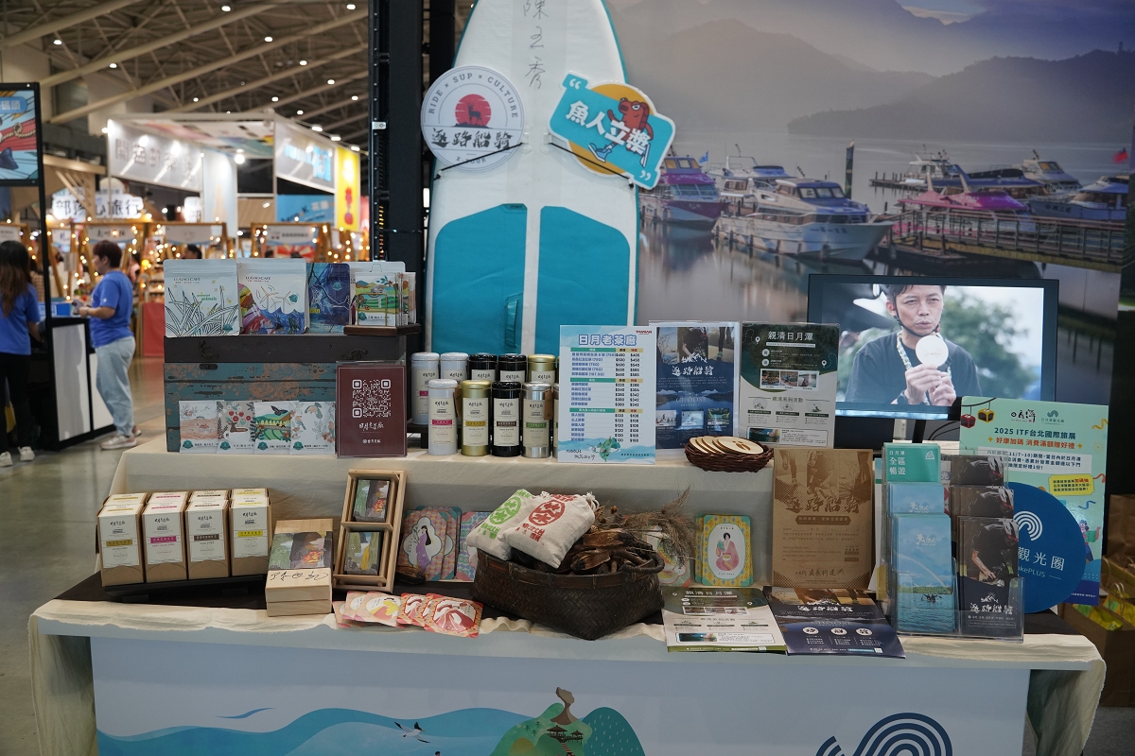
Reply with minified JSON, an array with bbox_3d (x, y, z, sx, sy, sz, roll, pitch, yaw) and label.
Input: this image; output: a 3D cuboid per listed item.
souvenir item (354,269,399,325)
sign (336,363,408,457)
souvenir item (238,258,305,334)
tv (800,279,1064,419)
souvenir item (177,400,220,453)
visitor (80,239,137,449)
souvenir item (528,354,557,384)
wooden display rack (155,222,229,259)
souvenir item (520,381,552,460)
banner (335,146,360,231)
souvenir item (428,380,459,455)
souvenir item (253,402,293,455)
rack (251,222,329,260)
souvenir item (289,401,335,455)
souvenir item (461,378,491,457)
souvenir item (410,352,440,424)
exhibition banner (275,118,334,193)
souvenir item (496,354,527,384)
[{"bbox_3d":[-0.430,-0.176,1.985,0.102,0.122,0.018,2,5,14],"label":"souvenir item"},{"bbox_3d":[-0.430,0.072,1.981,0.153,0.207,0.065,1,7,3],"label":"sign"},{"bbox_3d":[-0.664,-0.188,2.021,0.152,0.173,0.068,1,7,3],"label":"souvenir item"},{"bbox_3d":[0.893,-0.072,2.170,0.590,0.347,0.060,1,2,3],"label":"tv"},{"bbox_3d":[-0.820,0.107,1.991,0.102,0.122,0.015,1,3,0],"label":"souvenir item"},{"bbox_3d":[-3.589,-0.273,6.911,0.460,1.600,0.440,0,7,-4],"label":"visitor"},{"bbox_3d":[-0.059,0.030,2.060,0.064,0.164,0.064,1,7,4],"label":"souvenir item"},{"bbox_3d":[-6.112,-1.445,14.403,1.180,2.130,0.700,0,7,-3],"label":"wooden display rack"},{"bbox_3d":[-0.066,0.095,2.001,0.066,0.164,0.066,1,7,3],"label":"souvenir item"},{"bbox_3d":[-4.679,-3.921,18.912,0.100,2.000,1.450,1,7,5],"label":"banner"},{"bbox_3d":[-0.282,0.088,2.004,0.064,0.164,0.064,1,7,4],"label":"souvenir item"},{"bbox_3d":[-0.651,0.112,1.986,0.100,0.119,0.025,1,7,3],"label":"souvenir item"},{"bbox_3d":[-4.014,-1.229,12.850,1.120,2.040,0.700,1,7,3],"label":"rack"},{"bbox_3d":[-0.572,0.112,1.990,0.100,0.119,0.025,1,7,3],"label":"souvenir item"},{"bbox_3d":[-0.204,0.092,2.014,0.066,0.164,0.066,1,7,3],"label":"souvenir item"},{"bbox_3d":[-0.335,0.024,2.088,0.064,0.164,0.064,1,7,4],"label":"souvenir item"},{"bbox_3d":[-4.915,-4.108,16.626,0.100,1.020,3.100,1,7,3],"label":"exhibition banner"},{"bbox_3d":[-0.128,0.028,2.067,0.064,0.164,0.064,1,7,4],"label":"souvenir item"}]

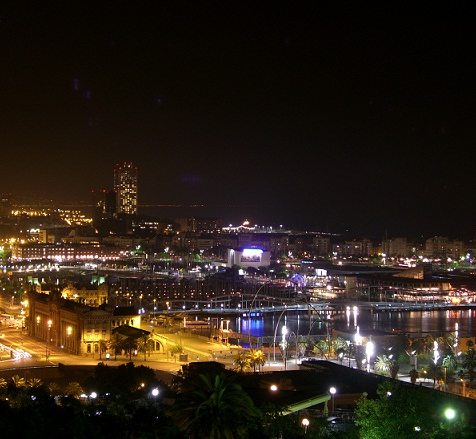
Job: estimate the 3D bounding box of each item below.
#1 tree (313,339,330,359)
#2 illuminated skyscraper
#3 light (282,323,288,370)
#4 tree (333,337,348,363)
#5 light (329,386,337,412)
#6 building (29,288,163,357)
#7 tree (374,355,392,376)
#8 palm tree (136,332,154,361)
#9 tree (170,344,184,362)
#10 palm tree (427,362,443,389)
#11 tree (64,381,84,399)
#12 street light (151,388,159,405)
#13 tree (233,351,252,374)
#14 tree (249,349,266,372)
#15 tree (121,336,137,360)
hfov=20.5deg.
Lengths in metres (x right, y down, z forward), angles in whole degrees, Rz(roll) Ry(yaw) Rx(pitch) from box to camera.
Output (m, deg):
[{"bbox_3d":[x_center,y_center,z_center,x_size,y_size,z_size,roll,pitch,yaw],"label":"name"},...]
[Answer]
[{"bbox_3d":[40.842,62.928,640.275,8.000,9.800,8.000,0,1,0],"label":"tree"},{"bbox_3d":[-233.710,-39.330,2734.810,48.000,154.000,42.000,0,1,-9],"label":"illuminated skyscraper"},{"bbox_3d":[21.626,58.281,599.468,1.800,20.300,1.800,0,1,0],"label":"light"},{"bbox_3d":[48.800,61.890,626.930,7.200,11.900,7.200,0,1,0],"label":"tree"},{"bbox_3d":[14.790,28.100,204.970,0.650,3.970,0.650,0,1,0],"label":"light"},{"bbox_3d":[-79.955,52.528,711.075,41.000,28.500,109.900,0,1,-23],"label":"building"},{"bbox_3d":[63.430,63.760,574.050,7.600,9.810,7.600,0,1,0],"label":"tree"},{"bbox_3d":[-44.361,61.457,631.512,7.600,13.000,7.600,0,1,0],"label":"palm tree"},{"bbox_3d":[-28.931,63.760,624.570,6.200,8.600,6.200,0,1,0],"label":"tree"},{"bbox_3d":[79.953,63.975,535.790,6.500,10.800,6.500,0,1,0],"label":"palm tree"},{"bbox_3d":[-60.831,64.587,490.067,7.200,9.000,7.200,0,1,0],"label":"tree"},{"bbox_3d":[-23.318,50.369,370.041,0.900,5.500,0.900,0,1,0],"label":"street light"},{"bbox_3d":[2.000,63.480,585.580,7.800,10.010,7.800,0,1,0],"label":"tree"},{"bbox_3d":[8.710,63.130,587.930,7.600,10.630,7.600,0,1,0],"label":"tree"},{"bbox_3d":[-52.164,62.034,633.092,7.400,11.800,7.400,0,1,0],"label":"tree"}]

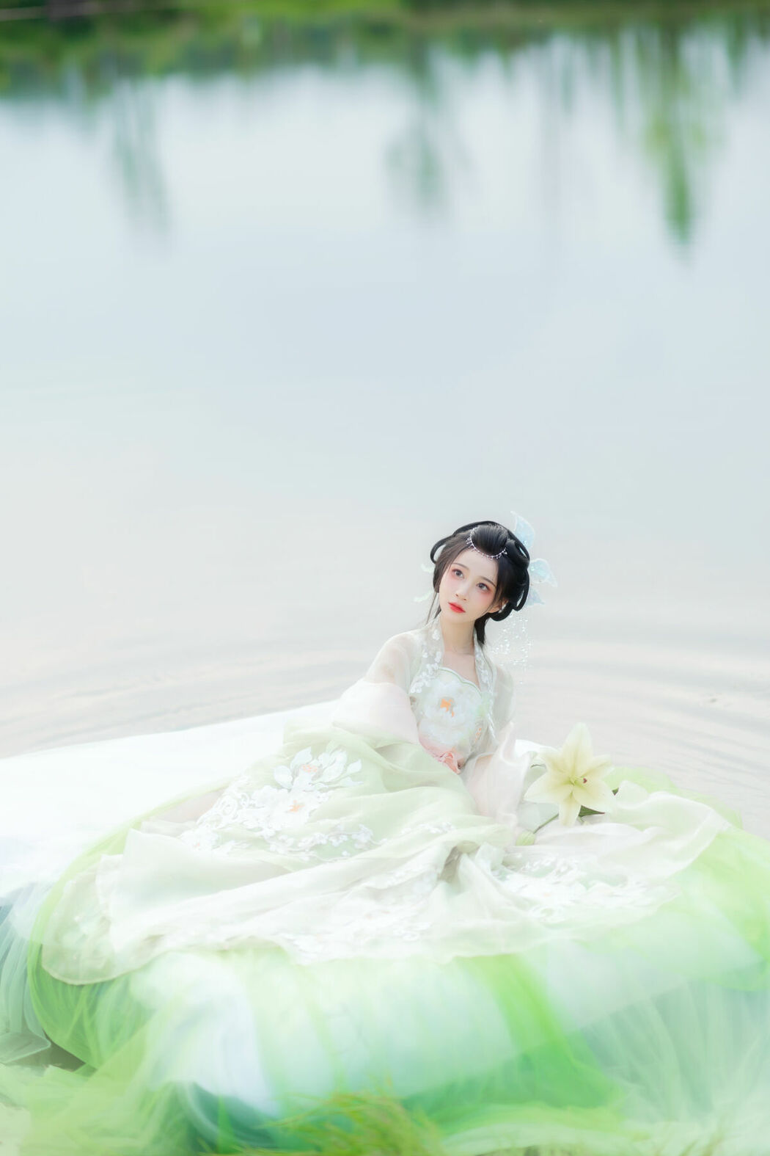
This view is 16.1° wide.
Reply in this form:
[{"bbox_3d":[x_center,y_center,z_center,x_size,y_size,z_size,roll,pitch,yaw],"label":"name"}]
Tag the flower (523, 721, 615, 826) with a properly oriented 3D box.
[{"bbox_3d":[0.400,0.424,5.920,0.198,0.222,0.110,-3,3,-11],"label":"flower"}]

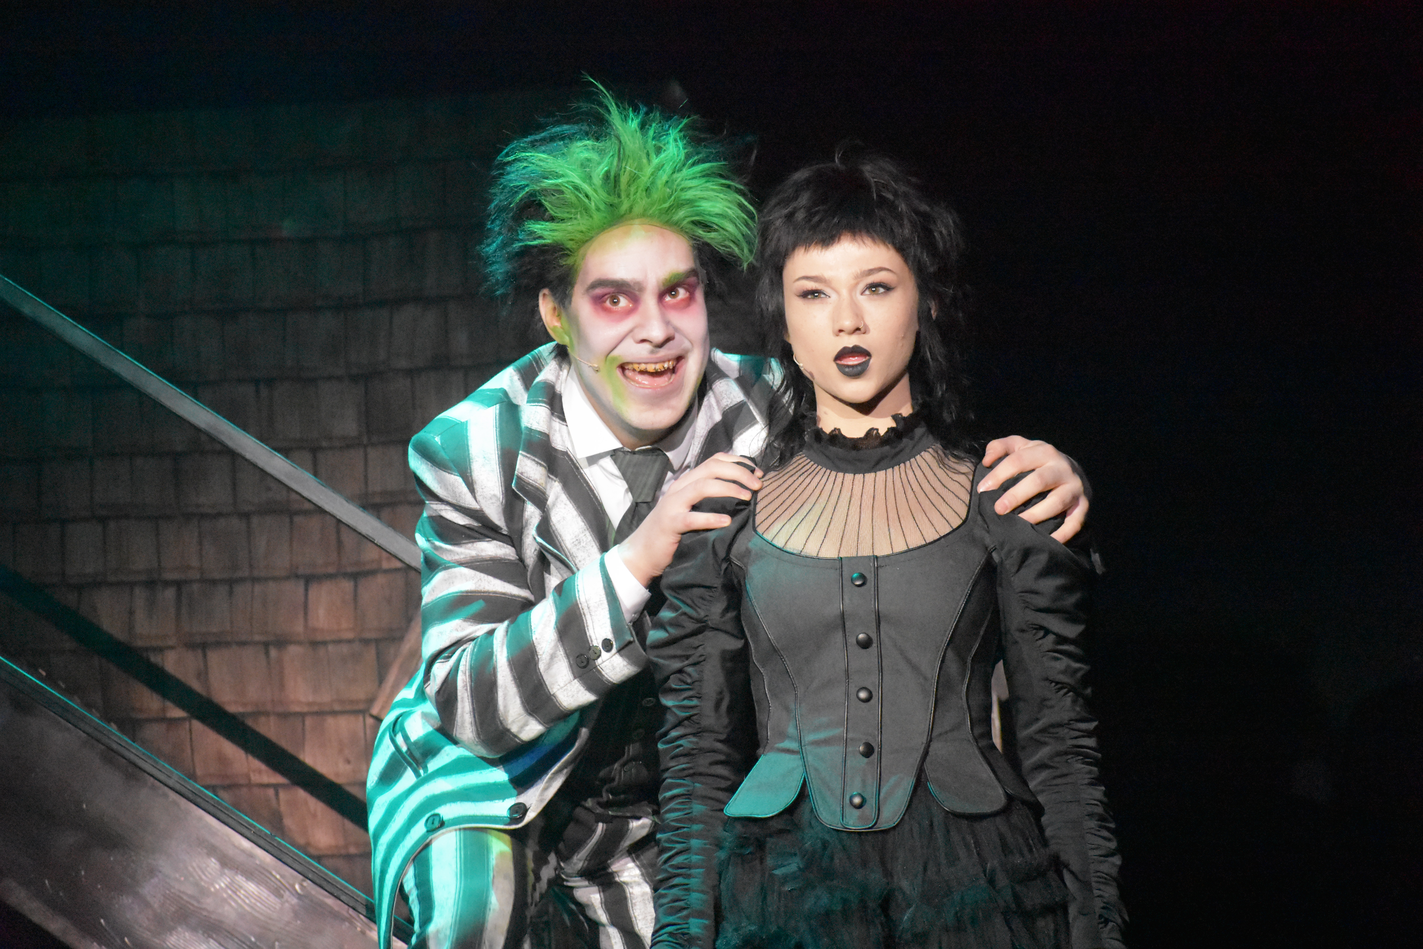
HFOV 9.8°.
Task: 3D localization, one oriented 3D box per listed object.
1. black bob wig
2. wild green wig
[{"bbox_3d":[0.154,-0.163,8.250,0.215,0.312,0.240,-4,-1,5],"label":"black bob wig"},{"bbox_3d":[-0.093,-0.283,8.350,0.270,0.225,0.270,-8,5,-19],"label":"wild green wig"}]

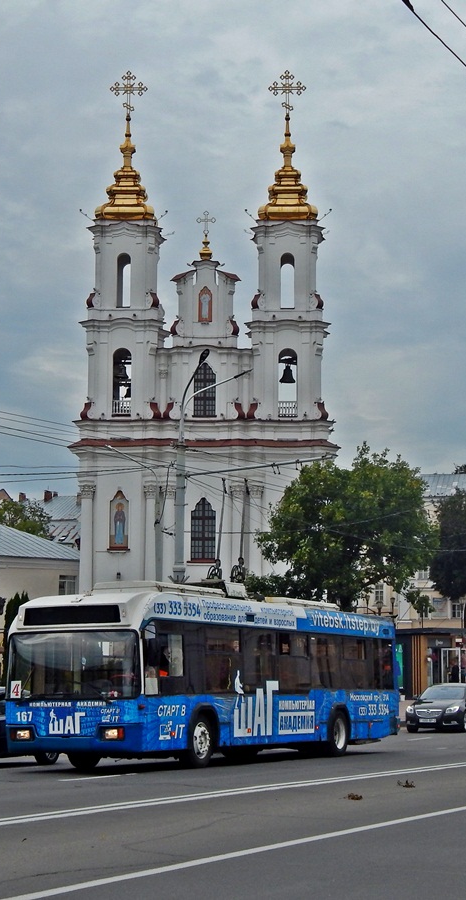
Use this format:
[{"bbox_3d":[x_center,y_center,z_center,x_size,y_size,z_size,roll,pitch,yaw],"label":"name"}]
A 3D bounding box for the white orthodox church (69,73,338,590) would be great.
[{"bbox_3d":[-1.665,-5.794,148.985,20.990,47.430,32.740,0,-7,2],"label":"white orthodox church"}]

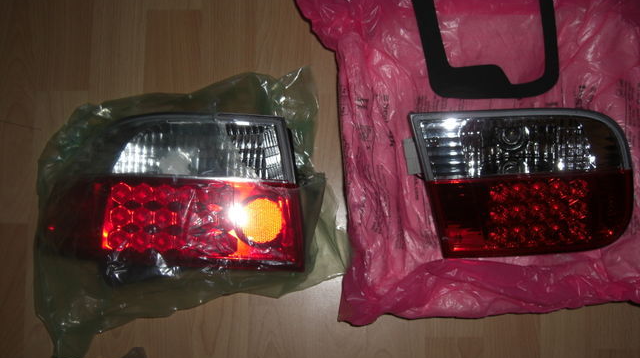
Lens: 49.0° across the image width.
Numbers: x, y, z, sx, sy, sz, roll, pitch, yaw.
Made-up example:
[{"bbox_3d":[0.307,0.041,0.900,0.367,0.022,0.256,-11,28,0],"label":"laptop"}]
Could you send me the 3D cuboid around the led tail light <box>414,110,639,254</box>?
[{"bbox_3d":[0.209,0.009,0.756,0.228,0.085,0.151,0,83,0],"label":"led tail light"}]

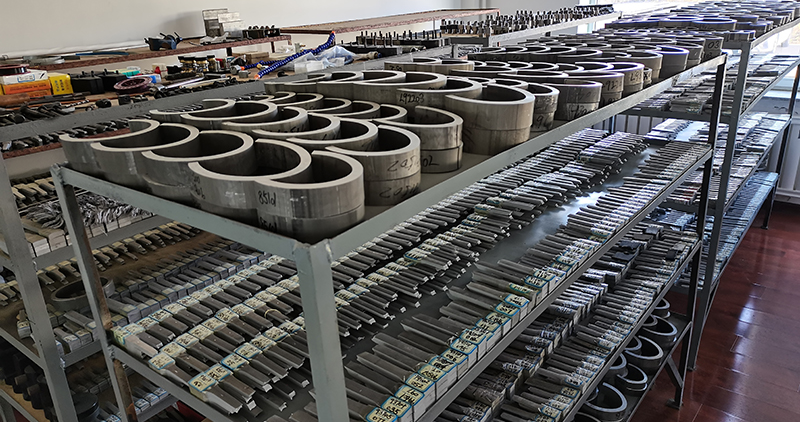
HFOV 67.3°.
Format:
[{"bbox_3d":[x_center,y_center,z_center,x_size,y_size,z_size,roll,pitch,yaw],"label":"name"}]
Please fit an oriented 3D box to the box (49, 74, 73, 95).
[{"bbox_3d":[-1.037,-0.380,1.808,0.052,0.055,0.093,-20,26,-39],"label":"box"}]

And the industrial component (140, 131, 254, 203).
[{"bbox_3d":[-0.319,-0.070,1.002,0.178,0.079,0.190,8,23,28],"label":"industrial component"}]

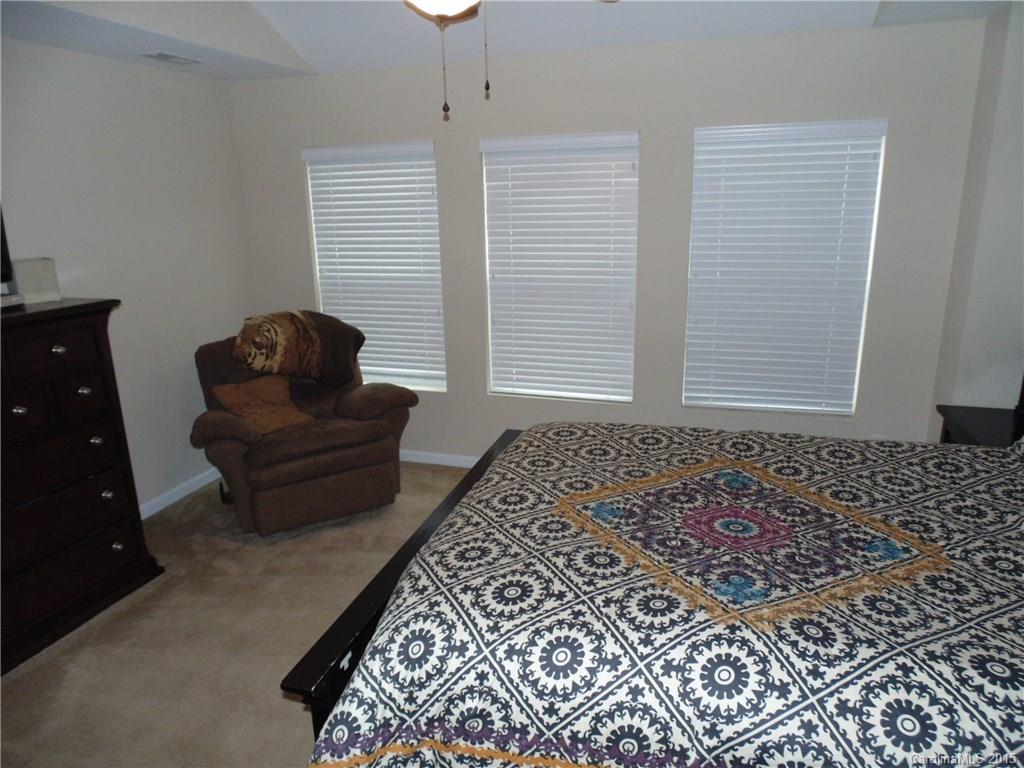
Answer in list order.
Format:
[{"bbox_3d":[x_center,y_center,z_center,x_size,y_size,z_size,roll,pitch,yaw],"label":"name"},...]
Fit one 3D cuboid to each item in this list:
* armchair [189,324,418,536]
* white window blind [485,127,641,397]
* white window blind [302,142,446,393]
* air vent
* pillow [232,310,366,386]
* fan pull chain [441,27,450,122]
[{"bbox_3d":[-1.209,0.211,3.738,1.070,0.970,0.920,-10,17,-29],"label":"armchair"},{"bbox_3d":[0.263,-0.632,3.753,0.900,1.500,0.070,4,16,18],"label":"white window blind"},{"bbox_3d":[-0.860,-0.707,4.114,0.900,1.510,0.070,4,16,18],"label":"white window blind"},{"bbox_3d":[-1.827,-1.736,3.482,0.140,0.020,0.310,4,16,18],"label":"air vent"},{"bbox_3d":[-1.216,-0.213,3.757,0.700,0.350,0.210,-10,2,-29],"label":"pillow"},{"bbox_3d":[-0.204,-0.953,1.990,0.020,0.270,0.020,4,16,18],"label":"fan pull chain"}]

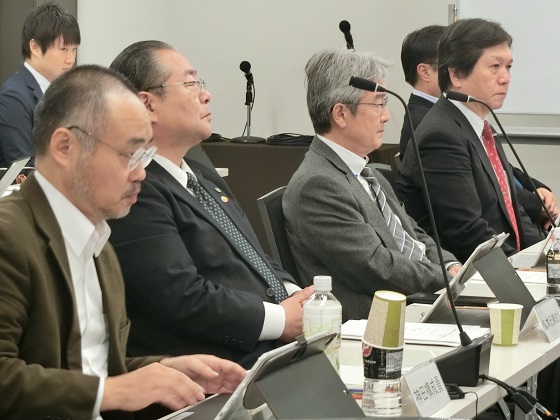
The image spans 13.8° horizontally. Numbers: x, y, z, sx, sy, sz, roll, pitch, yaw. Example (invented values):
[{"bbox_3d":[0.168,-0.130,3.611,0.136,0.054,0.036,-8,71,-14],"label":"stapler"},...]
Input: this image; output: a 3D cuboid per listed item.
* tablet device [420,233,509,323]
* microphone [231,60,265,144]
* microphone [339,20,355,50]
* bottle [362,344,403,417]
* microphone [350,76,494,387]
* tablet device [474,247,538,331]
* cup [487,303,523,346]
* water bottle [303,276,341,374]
[{"bbox_3d":[0.395,0.141,4.956,0.020,0.208,0.260,38,16,11],"label":"tablet device"},{"bbox_3d":[-0.133,-0.462,9.736,0.150,0.335,0.150,2,6,17],"label":"microphone"},{"bbox_3d":[0.287,-0.706,9.616,0.052,0.175,0.052,-12,17,18],"label":"microphone"},{"bbox_3d":[0.172,0.241,3.877,0.067,0.204,0.067,2,7,21],"label":"bottle"},{"bbox_3d":[0.250,0.036,4.205,0.285,0.540,0.115,2,7,21],"label":"microphone"},{"bbox_3d":[0.481,0.165,4.857,0.020,0.175,0.250,-35,-5,18],"label":"tablet device"},{"bbox_3d":[0.447,0.229,4.580,0.072,0.077,0.072,0,6,0],"label":"cup"},{"bbox_3d":[0.075,0.218,4.056,0.068,0.210,0.068,0,6,0],"label":"water bottle"}]

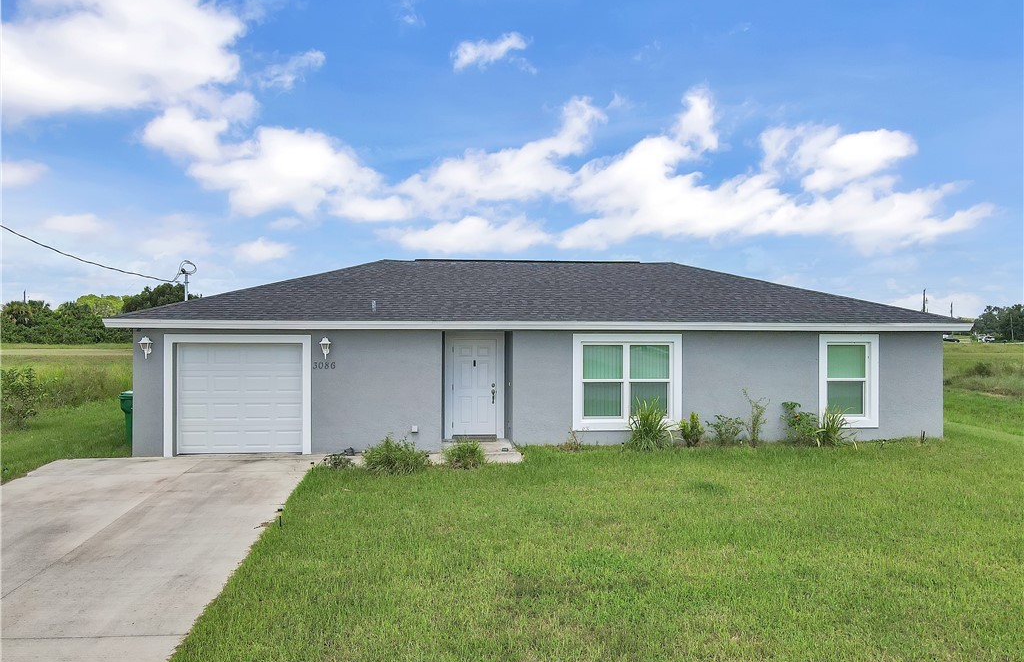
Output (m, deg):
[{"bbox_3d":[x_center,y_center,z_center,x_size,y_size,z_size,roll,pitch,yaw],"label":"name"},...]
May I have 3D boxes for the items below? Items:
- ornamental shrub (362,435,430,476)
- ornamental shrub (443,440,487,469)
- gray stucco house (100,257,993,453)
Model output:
[{"bbox_3d":[-2.066,2.175,12.700,1.200,0.610,1.000,0,0,-7],"label":"ornamental shrub"},{"bbox_3d":[-0.876,2.230,13.100,0.800,0.500,0.700,0,0,-7],"label":"ornamental shrub"},{"bbox_3d":[0.576,0.284,18.783,17.330,4.240,9.640,0,0,-7],"label":"gray stucco house"}]

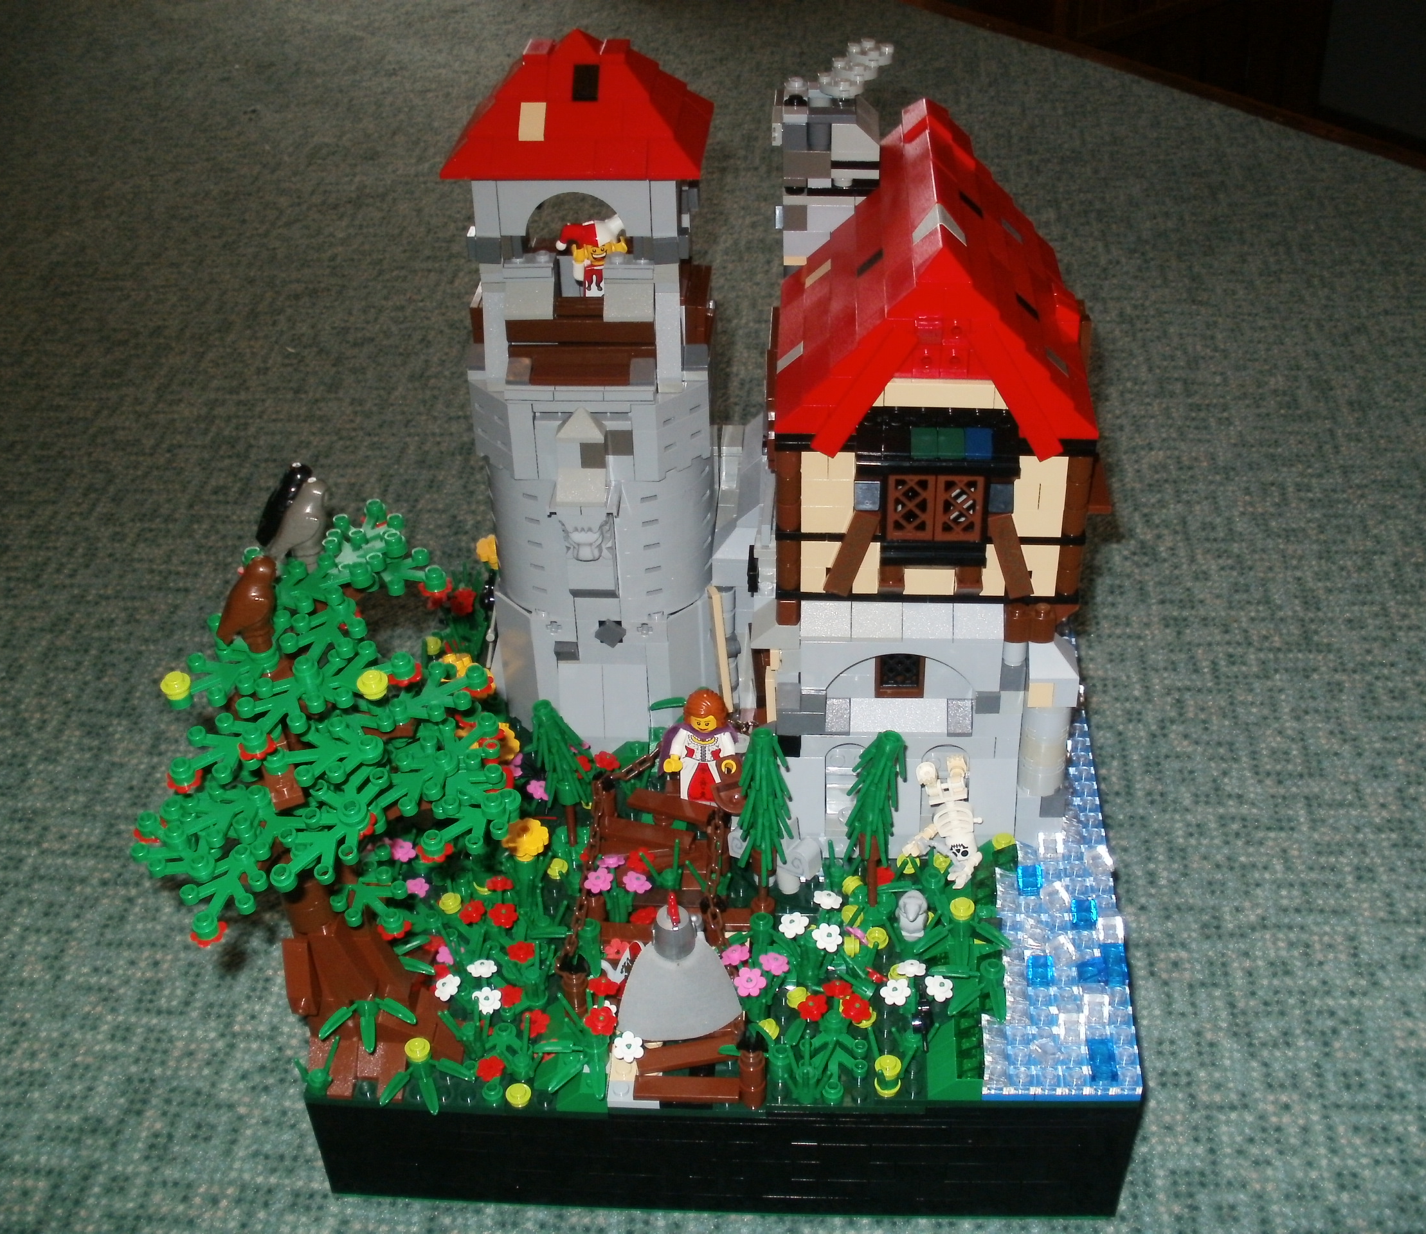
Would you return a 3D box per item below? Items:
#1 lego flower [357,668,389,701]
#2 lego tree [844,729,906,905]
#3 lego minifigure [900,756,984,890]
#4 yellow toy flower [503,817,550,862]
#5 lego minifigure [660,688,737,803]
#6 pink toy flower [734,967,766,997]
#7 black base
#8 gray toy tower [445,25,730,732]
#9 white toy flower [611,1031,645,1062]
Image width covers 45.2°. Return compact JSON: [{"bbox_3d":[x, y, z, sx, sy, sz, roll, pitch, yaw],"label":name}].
[{"bbox_3d":[-0.089,0.018,0.449,0.008,0.005,0.008,-2,47,6],"label":"lego flower"},{"bbox_3d":[0.053,0.065,0.555,0.021,0.074,0.021,0,36,4],"label":"lego tree"},{"bbox_3d":[0.078,0.070,0.580,0.027,0.043,0.021,-10,12,8],"label":"lego minifigure"},{"bbox_3d":[-0.064,0.076,0.586,0.016,0.006,0.016,0,36,4],"label":"yellow toy flower"},{"bbox_3d":[-0.005,0.045,0.598,0.027,0.043,0.020,0,36,4],"label":"lego minifigure"},{"bbox_3d":[0.011,0.112,0.523,0.009,0.004,0.009,-1,56,1],"label":"pink toy flower"},{"bbox_3d":[0.009,0.096,0.633,0.256,0.057,0.256,0,36,4],"label":"black base"},{"bbox_3d":[-0.040,-0.078,0.601,0.083,0.260,0.083,0,36,4],"label":"gray toy tower"},{"bbox_3d":[-0.025,0.128,0.509,0.009,0.004,0.009,1,69,-2],"label":"white toy flower"}]

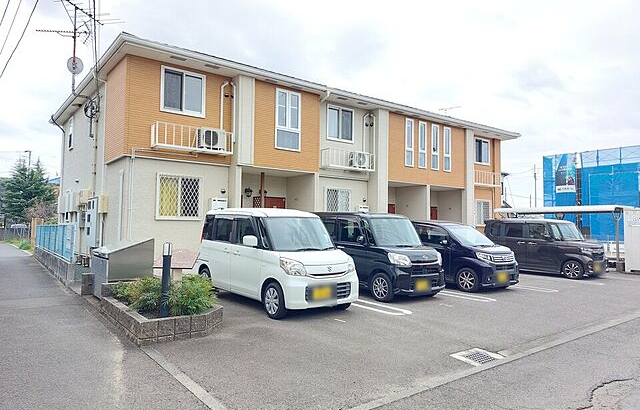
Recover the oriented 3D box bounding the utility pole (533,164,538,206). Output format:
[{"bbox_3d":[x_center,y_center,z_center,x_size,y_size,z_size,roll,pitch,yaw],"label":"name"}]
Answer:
[{"bbox_3d":[26.126,-0.632,54.101,0.300,9.300,0.300,3,-3,-38],"label":"utility pole"}]

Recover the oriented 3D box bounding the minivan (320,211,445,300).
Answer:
[{"bbox_3d":[1.172,1.058,9.946,1.480,1.750,3.400,2,-3,-34],"label":"minivan"}]

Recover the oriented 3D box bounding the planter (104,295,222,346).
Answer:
[{"bbox_3d":[-2.301,1.579,6.531,1.420,0.300,2.400,3,-3,-38],"label":"planter"}]

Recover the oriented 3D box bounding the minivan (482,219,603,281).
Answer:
[{"bbox_3d":[7.204,1.327,14.341,1.480,1.790,3.400,3,-3,-40],"label":"minivan"}]

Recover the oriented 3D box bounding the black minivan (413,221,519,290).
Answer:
[{"bbox_3d":[3.295,1.219,11.381,1.480,1.630,3.400,2,-3,-34],"label":"black minivan"}]

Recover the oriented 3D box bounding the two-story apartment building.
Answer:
[{"bbox_3d":[-0.879,-1.006,20.544,18.400,6.700,11.000,3,-3,-38],"label":"two-story apartment building"}]

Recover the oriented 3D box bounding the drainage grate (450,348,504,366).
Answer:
[{"bbox_3d":[1.760,1.716,4.986,0.550,0.040,0.400,3,-3,-38],"label":"drainage grate"}]

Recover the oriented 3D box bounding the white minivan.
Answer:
[{"bbox_3d":[-0.901,0.922,8.099,1.480,1.735,3.400,3,-3,-40],"label":"white minivan"}]

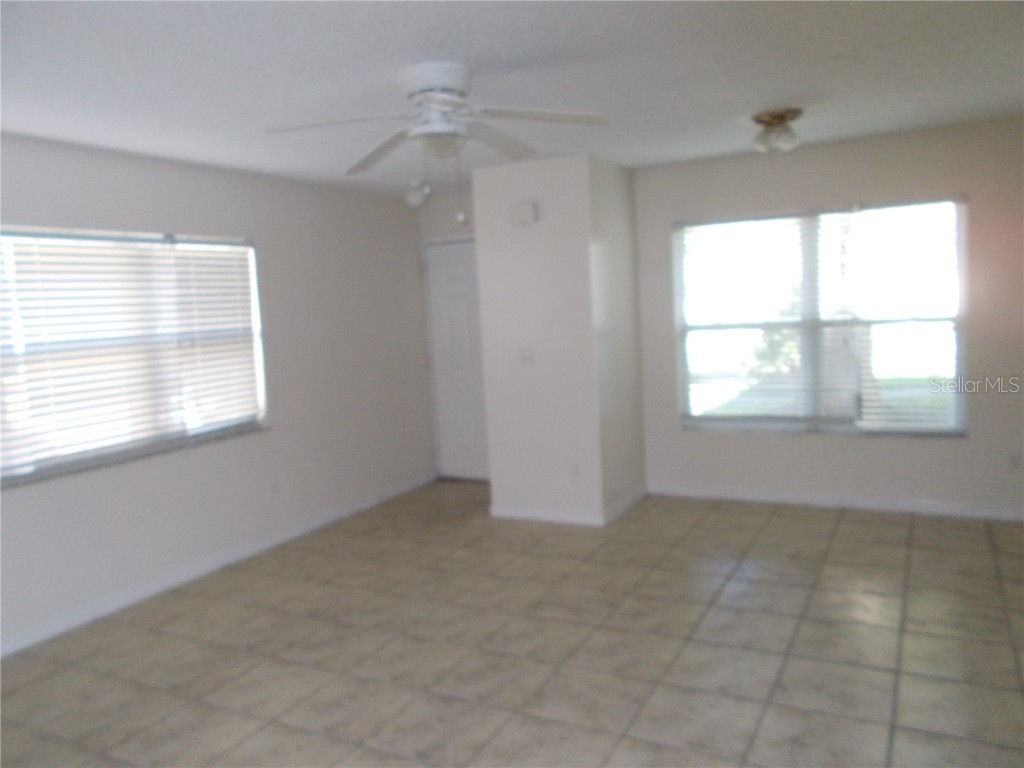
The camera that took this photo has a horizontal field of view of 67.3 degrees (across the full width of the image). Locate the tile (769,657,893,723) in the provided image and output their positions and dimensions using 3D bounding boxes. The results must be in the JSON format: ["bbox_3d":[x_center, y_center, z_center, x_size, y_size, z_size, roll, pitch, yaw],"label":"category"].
[{"bbox_3d":[1.196,1.131,2.846,0.402,0.010,0.402,0,7,29],"label":"tile"}]

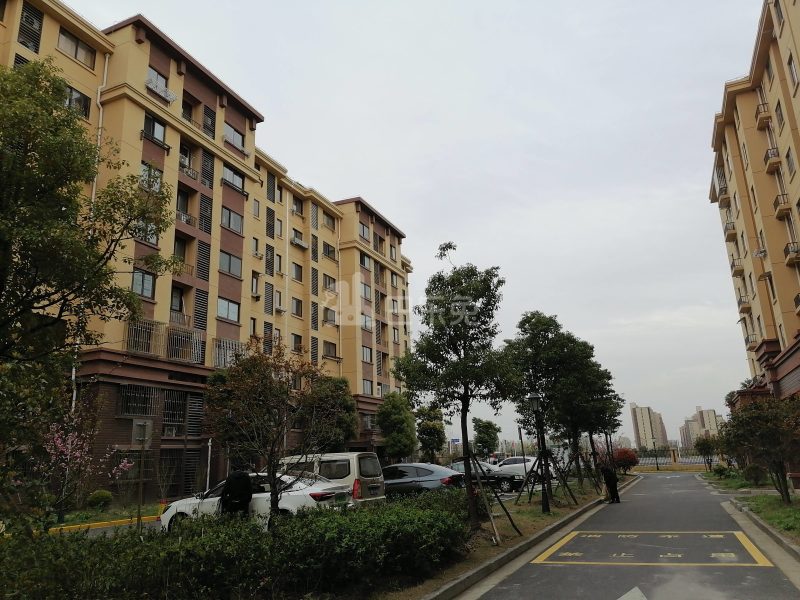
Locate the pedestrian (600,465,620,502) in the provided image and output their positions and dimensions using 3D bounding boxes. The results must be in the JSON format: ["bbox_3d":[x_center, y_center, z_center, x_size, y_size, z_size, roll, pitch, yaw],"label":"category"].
[{"bbox_3d":[7.542,6.580,22.377,0.660,1.302,0.500,-8,-16,22],"label":"pedestrian"}]

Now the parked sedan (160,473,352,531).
[{"bbox_3d":[-3.476,4.903,14.904,4.680,1.480,1.820,-8,-16,19],"label":"parked sedan"}]

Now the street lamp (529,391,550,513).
[{"bbox_3d":[4.059,4.380,18.055,0.400,3.396,0.400,-8,-16,22],"label":"street lamp"}]

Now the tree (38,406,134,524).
[{"bbox_3d":[-10.730,5.681,21.290,2.750,3.753,2.500,5,-17,-27],"label":"tree"}]

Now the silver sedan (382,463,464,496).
[{"bbox_3d":[0.101,6.867,22.982,4.700,1.600,1.880,-8,-16,22],"label":"silver sedan"}]

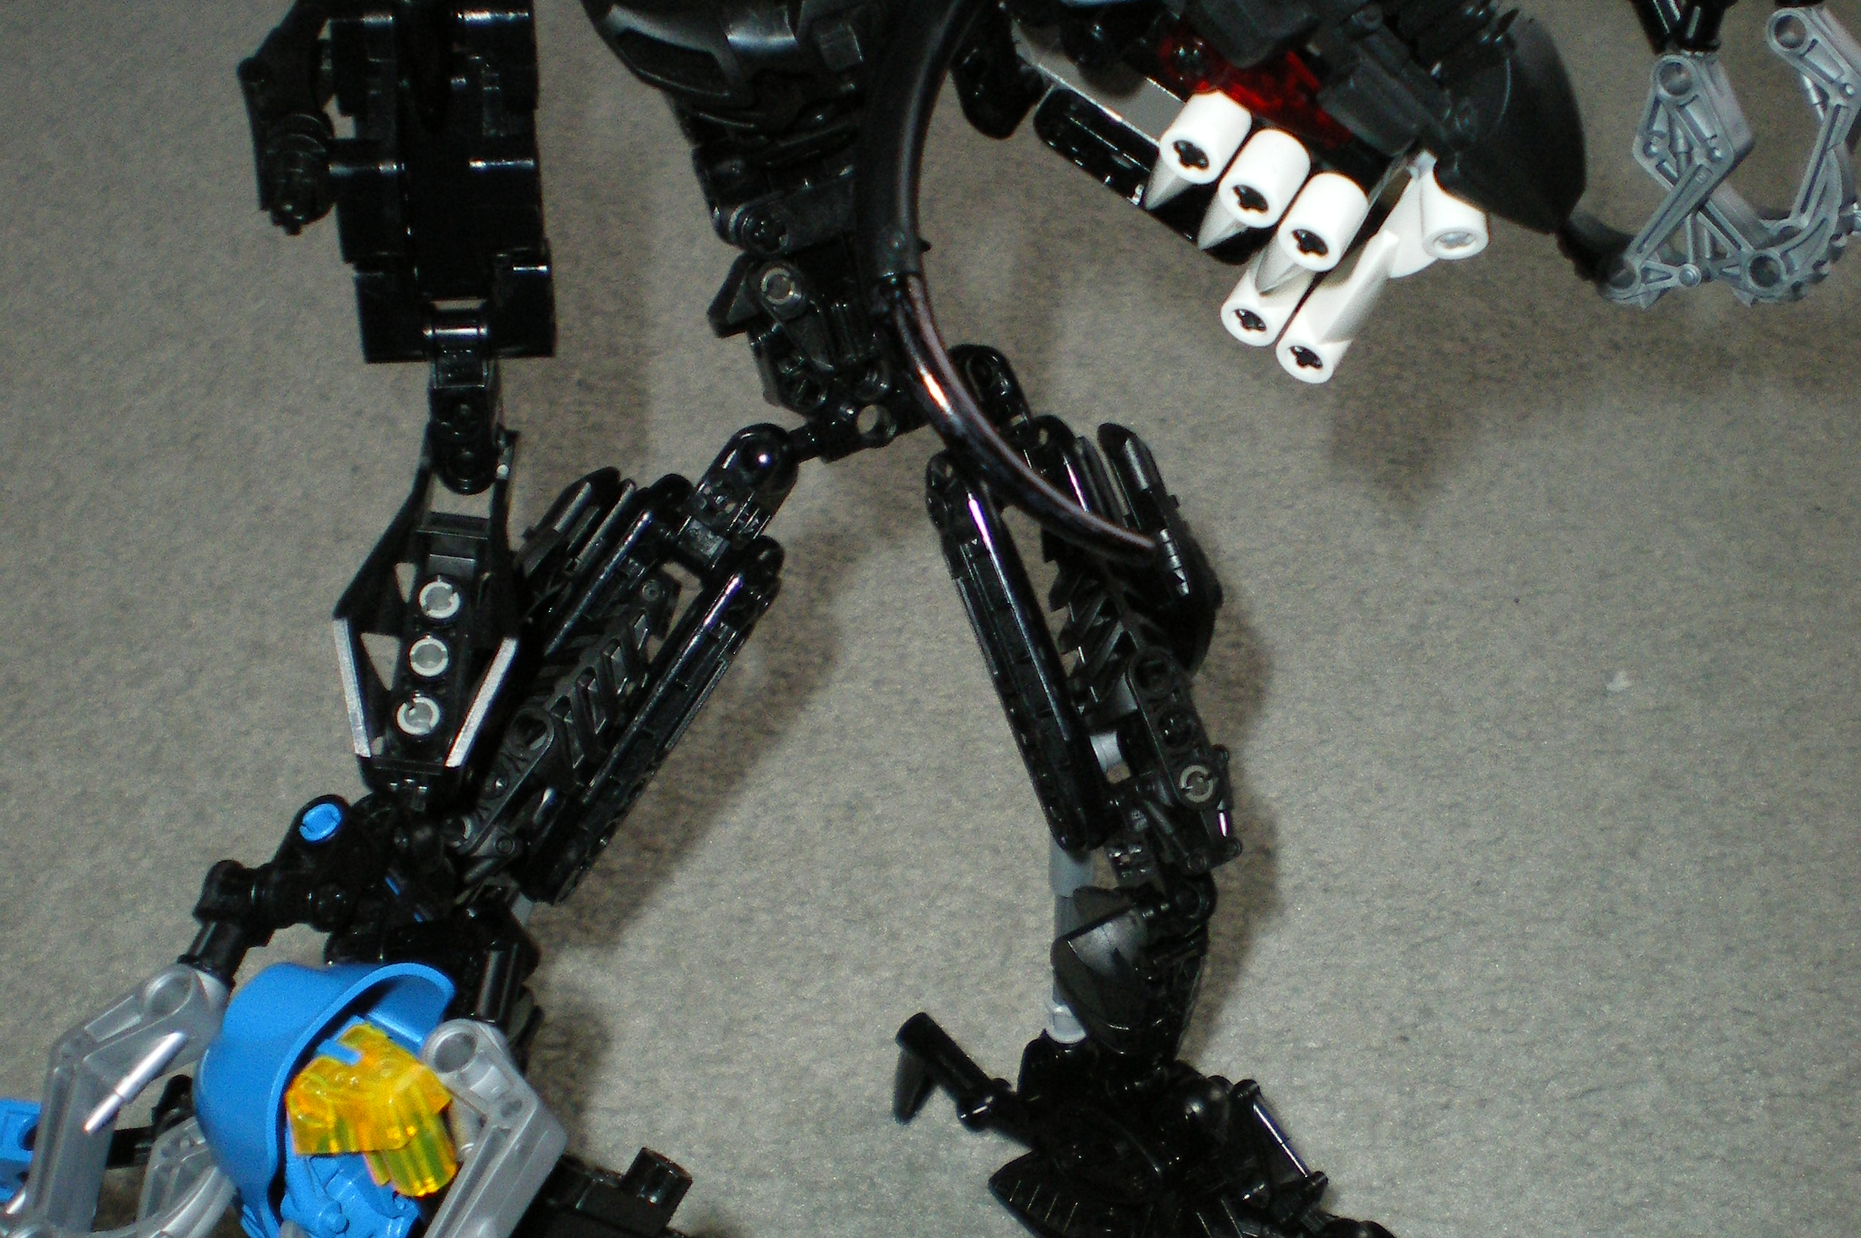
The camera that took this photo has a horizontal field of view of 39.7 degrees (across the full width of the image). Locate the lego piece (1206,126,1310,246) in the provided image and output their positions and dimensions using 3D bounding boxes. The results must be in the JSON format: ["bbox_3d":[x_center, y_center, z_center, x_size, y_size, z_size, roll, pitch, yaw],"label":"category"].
[{"bbox_3d":[0.033,-0.044,0.278,0.008,0.021,0.008,35,57,-3],"label":"lego piece"}]

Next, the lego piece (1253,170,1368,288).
[{"bbox_3d":[0.040,-0.039,0.278,0.008,0.021,0.008,35,57,-3],"label":"lego piece"}]

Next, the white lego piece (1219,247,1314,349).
[{"bbox_3d":[0.040,-0.040,0.287,0.008,0.021,0.008,35,57,-3],"label":"white lego piece"}]

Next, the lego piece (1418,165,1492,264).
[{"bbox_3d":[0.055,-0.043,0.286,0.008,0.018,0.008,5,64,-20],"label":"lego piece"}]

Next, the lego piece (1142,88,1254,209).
[{"bbox_3d":[0.027,-0.049,0.277,0.008,0.021,0.008,35,57,-3],"label":"lego piece"}]

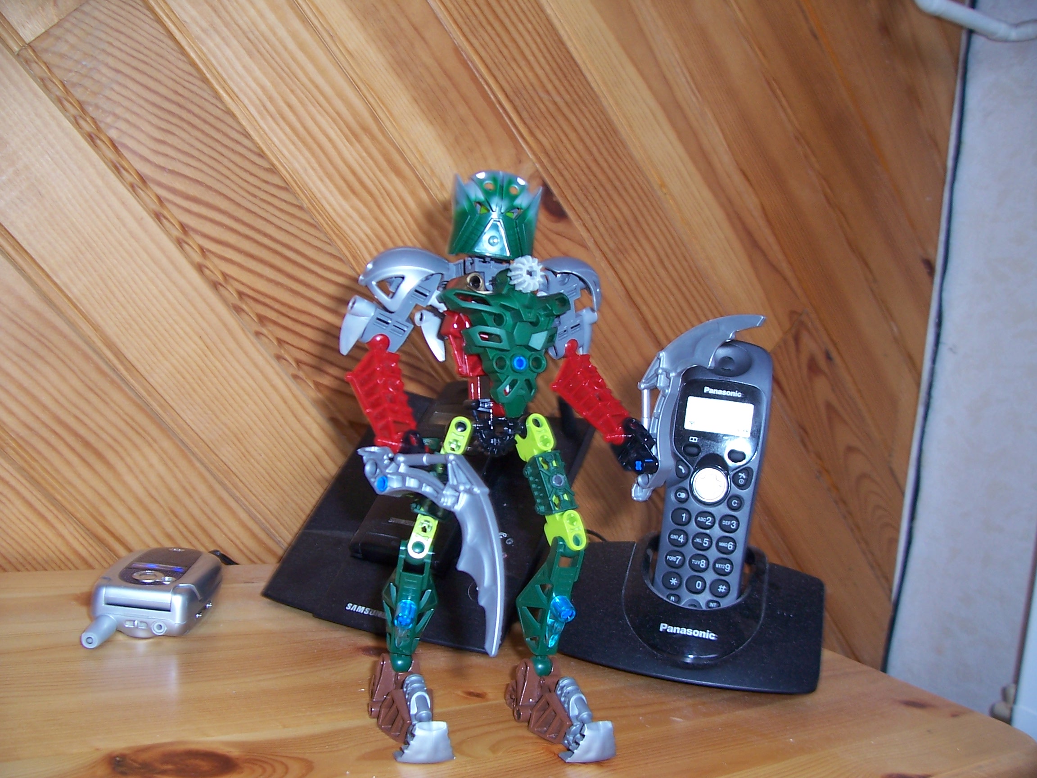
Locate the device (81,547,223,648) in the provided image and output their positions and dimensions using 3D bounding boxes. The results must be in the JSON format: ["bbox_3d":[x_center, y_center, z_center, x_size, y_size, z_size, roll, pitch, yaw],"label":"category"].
[{"bbox_3d":[-0.173,0.098,0.493,0.047,0.024,0.100,5,6,-5],"label":"device"}]

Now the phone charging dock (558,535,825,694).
[{"bbox_3d":[0.089,0.105,0.508,0.126,0.056,0.088,7,6,14],"label":"phone charging dock"}]

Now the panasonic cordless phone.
[{"bbox_3d":[0.100,0.047,0.520,0.048,0.145,0.032,7,-9,15],"label":"panasonic cordless phone"}]

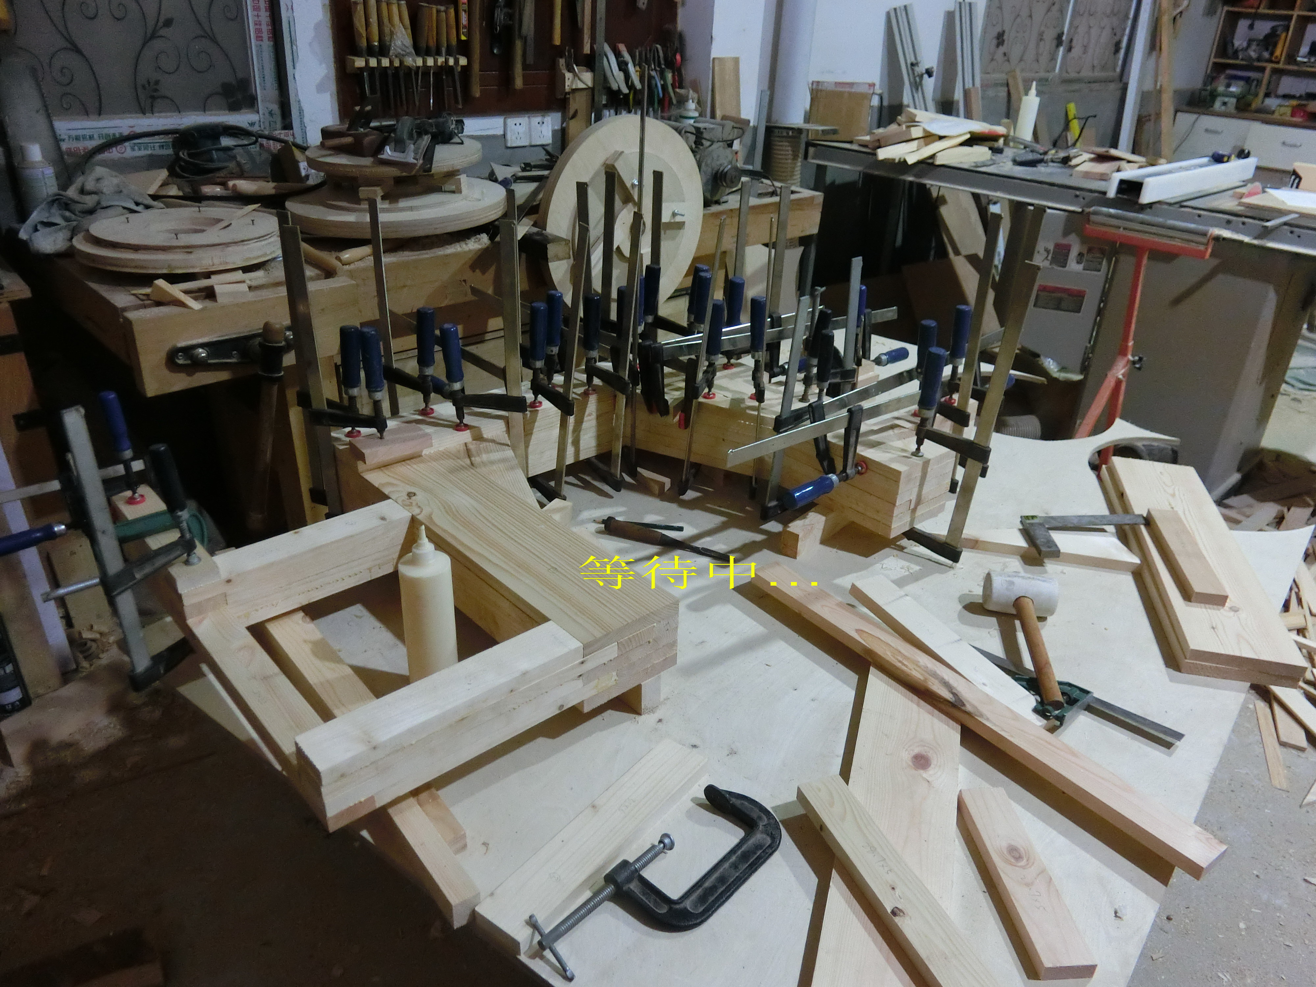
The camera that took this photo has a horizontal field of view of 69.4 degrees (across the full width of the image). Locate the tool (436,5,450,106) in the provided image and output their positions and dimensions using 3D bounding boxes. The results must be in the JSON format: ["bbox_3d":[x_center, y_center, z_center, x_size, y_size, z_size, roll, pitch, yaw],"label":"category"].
[{"bbox_3d":[-0.581,-1.185,2.581,0.028,0.254,0.028,23,31,38],"label":"tool"}]

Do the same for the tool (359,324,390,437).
[{"bbox_3d":[-0.418,-0.163,1.412,0.033,0.183,0.033,-20,35,-37],"label":"tool"}]

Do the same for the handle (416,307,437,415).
[{"bbox_3d":[-0.421,-0.239,1.727,0.034,0.200,0.034,5,24,0],"label":"handle"}]

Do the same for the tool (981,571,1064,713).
[{"bbox_3d":[0.553,0.211,1.385,0.110,0.064,0.316,5,25,7],"label":"tool"}]

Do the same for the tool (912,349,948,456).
[{"bbox_3d":[0.413,-0.139,1.459,0.031,0.185,0.031,-21,35,-37],"label":"tool"}]

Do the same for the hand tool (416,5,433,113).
[{"bbox_3d":[-0.625,-1.164,2.546,0.028,0.261,0.034,23,28,38],"label":"hand tool"}]

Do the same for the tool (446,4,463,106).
[{"bbox_3d":[-0.553,-1.196,2.601,0.028,0.253,0.028,23,34,38],"label":"tool"}]

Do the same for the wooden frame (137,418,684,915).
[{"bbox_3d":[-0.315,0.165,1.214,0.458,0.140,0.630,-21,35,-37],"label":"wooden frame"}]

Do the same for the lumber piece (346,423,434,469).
[{"bbox_3d":[-0.446,-0.082,1.595,0.122,0.021,0.066,-20,32,-39],"label":"lumber piece"}]

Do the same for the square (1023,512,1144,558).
[{"bbox_3d":[0.770,0.082,1.662,0.226,0.020,0.138,3,25,2],"label":"square"}]

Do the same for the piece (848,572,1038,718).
[{"bbox_3d":[0.412,0.218,1.411,0.056,0.019,0.362,-8,27,-22],"label":"piece"}]

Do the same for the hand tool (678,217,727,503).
[{"bbox_3d":[0.102,-0.267,1.843,0.040,0.531,0.150,14,23,13],"label":"hand tool"}]

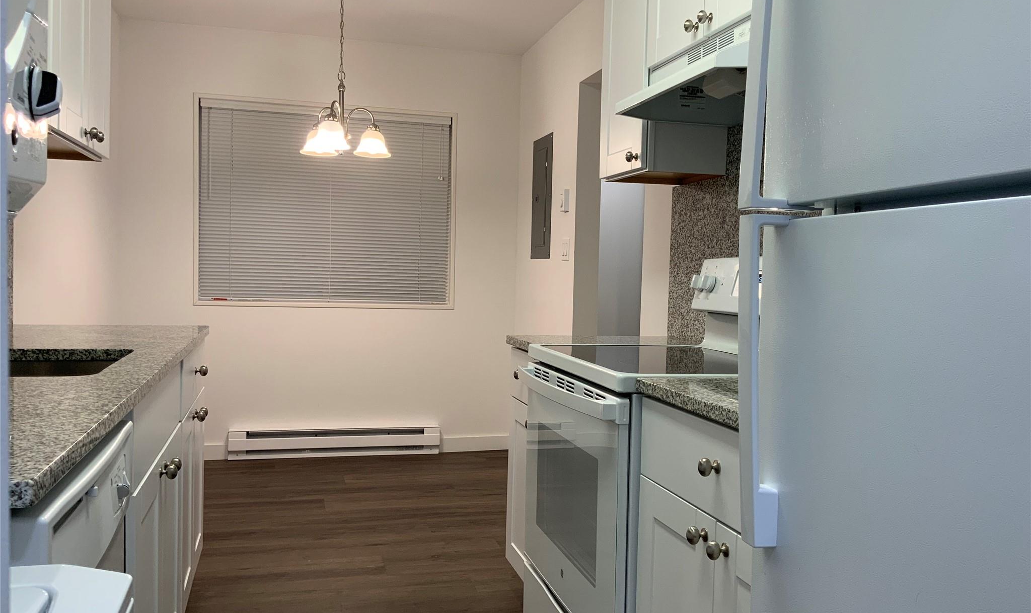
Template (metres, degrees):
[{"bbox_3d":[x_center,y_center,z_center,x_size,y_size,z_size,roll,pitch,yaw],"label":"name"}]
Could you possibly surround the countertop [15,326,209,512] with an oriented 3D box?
[{"bbox_3d":[-1.115,0.141,1.945,0.626,0.032,2.288,1,3,-15],"label":"countertop"}]

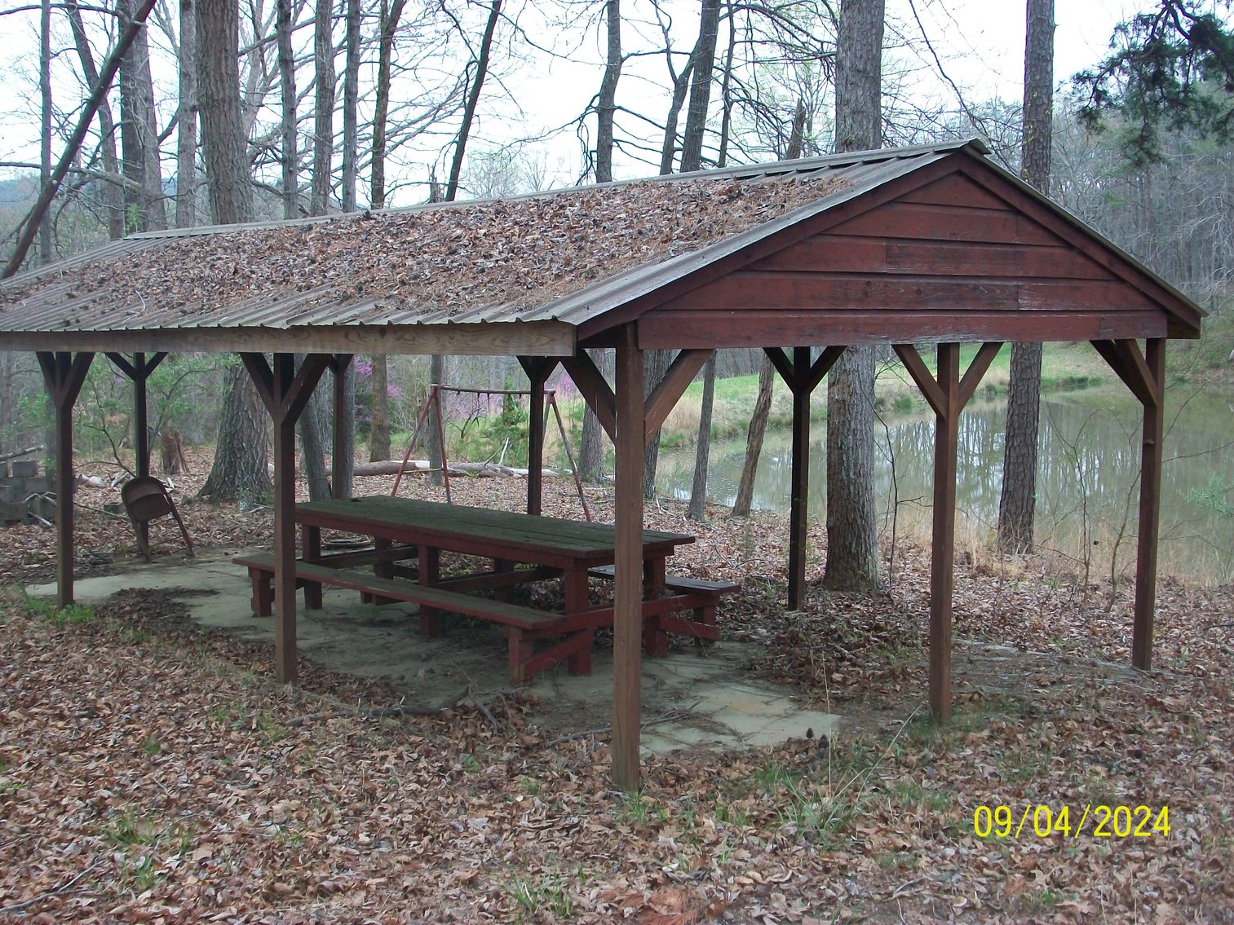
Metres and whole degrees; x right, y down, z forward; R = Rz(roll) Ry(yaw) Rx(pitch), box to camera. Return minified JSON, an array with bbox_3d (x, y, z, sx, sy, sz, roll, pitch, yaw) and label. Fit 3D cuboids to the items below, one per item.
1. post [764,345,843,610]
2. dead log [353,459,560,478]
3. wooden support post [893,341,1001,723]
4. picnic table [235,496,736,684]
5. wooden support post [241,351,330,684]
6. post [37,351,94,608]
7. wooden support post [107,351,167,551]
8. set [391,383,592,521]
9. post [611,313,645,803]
[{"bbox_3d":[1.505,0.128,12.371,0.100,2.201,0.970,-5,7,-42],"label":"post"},{"bbox_3d":[-2.966,0.115,27.500,4.000,0.300,0.360,-1,5,-12],"label":"dead log"},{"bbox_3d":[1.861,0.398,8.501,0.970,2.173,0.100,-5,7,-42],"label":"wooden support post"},{"bbox_3d":[-1.076,0.841,10.941,1.840,0.840,3.690,-5,7,-42],"label":"picnic table"},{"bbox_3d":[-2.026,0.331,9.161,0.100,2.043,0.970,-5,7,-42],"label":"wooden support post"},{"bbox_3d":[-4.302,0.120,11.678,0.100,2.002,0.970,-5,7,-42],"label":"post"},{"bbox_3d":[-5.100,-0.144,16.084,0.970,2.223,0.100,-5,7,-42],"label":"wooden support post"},{"bbox_3d":[-1.580,-0.071,18.824,1.200,1.775,2.850,-4,6,-40],"label":"set"},{"bbox_3d":[0.052,0.443,6.872,0.092,2.139,0.092,-5,7,-42],"label":"post"}]

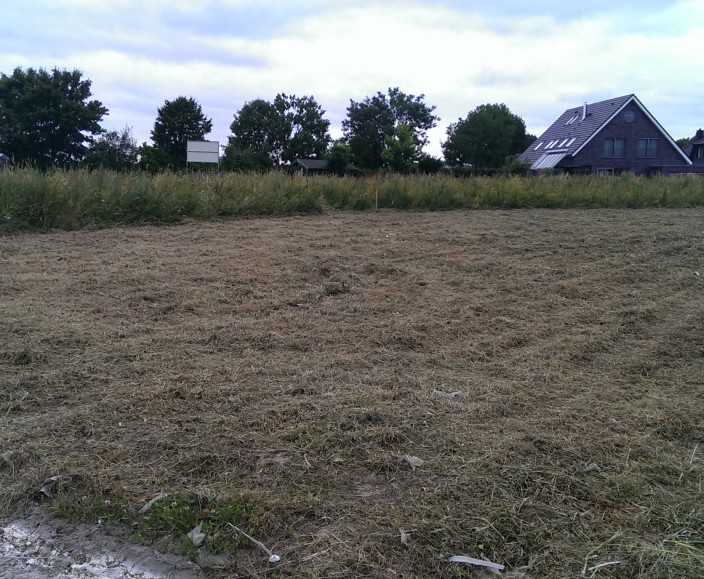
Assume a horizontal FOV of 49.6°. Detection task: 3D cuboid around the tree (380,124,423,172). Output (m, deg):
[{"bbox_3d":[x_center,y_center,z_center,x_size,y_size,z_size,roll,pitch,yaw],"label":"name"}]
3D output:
[{"bbox_3d":[4.076,-10.701,63.113,3.490,5.840,3.490,0,8,0],"label":"tree"}]

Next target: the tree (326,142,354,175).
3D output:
[{"bbox_3d":[-0.921,-9.605,61.254,2.260,4.210,2.260,0,8,0],"label":"tree"}]

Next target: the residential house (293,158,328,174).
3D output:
[{"bbox_3d":[-2.343,-9.769,66.284,5.300,3.060,3.800,-3,9,-20],"label":"residential house"}]

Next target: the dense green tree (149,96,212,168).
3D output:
[{"bbox_3d":[-15.110,-12.600,66.875,5.430,8.490,5.160,-2,9,-12],"label":"dense green tree"}]

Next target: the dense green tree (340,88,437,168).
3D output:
[{"bbox_3d":[3.702,-14.237,72.697,9.220,10.020,8.760,0,8,3],"label":"dense green tree"}]

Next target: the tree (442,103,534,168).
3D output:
[{"bbox_3d":[12.901,-13.416,72.819,8.560,8.360,7.800,0,8,0],"label":"tree"}]

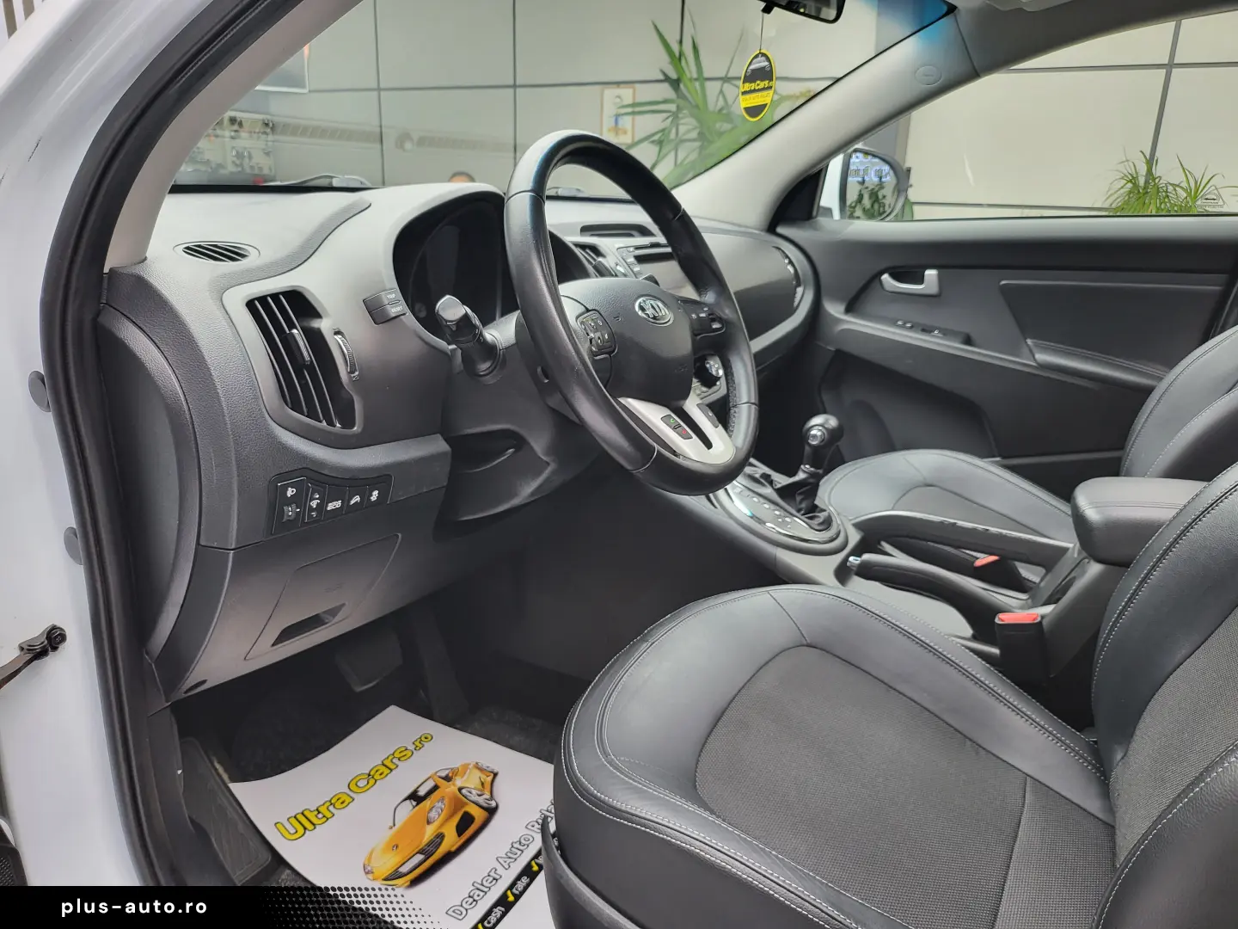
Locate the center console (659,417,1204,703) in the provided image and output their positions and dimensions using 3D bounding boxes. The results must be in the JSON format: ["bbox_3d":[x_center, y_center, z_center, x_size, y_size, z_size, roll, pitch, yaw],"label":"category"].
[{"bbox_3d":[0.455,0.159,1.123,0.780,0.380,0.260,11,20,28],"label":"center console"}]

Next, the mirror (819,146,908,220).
[{"bbox_3d":[0.558,-0.627,1.962,0.210,0.190,0.120,-13,22,-38],"label":"mirror"}]

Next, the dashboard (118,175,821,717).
[{"bbox_3d":[-0.078,-0.180,1.346,0.500,0.480,1.420,11,20,28],"label":"dashboard"}]

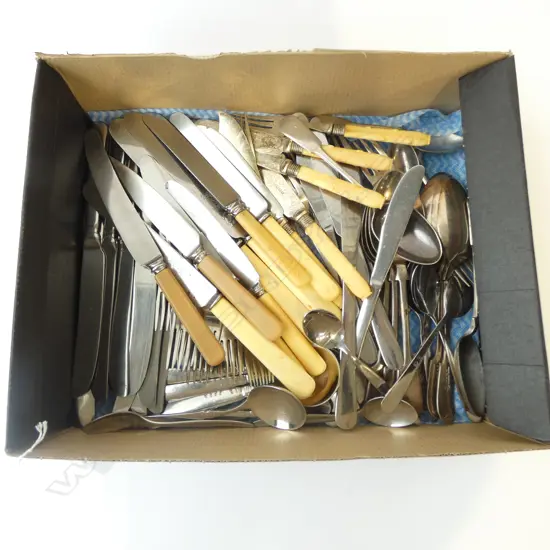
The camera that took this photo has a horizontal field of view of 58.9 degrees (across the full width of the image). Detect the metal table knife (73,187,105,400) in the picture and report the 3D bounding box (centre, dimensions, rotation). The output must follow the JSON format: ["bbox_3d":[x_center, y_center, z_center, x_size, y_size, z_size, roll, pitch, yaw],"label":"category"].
[{"bbox_3d":[-0.159,-0.018,0.427,0.021,0.011,0.245,0,82,8],"label":"metal table knife"}]

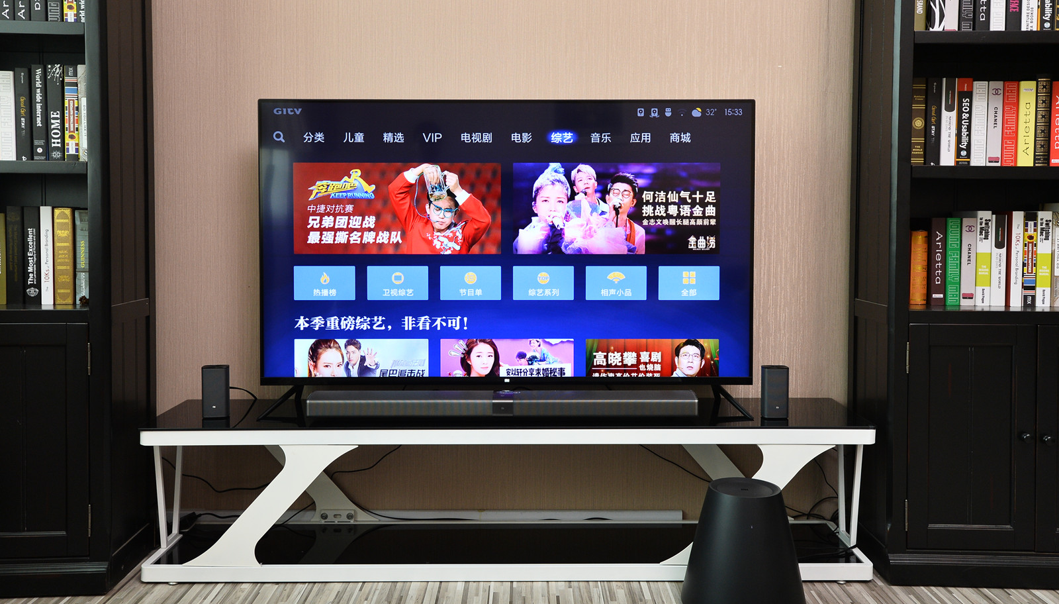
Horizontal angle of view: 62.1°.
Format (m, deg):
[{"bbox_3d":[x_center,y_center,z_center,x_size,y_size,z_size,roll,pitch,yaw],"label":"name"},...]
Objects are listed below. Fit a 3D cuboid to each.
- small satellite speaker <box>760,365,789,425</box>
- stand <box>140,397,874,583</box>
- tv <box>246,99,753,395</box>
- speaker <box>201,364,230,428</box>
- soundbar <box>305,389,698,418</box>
[{"bbox_3d":[0.697,0.262,2.508,0.067,0.147,0.062,0,5,0],"label":"small satellite speaker"},{"bbox_3d":[-0.062,0.543,2.607,2.000,0.433,0.380,0,5,-1],"label":"stand"},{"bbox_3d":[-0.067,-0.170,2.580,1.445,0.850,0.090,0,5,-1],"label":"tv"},{"bbox_3d":[-0.892,0.257,2.511,0.067,0.147,0.062,0,5,-7],"label":"speaker"},{"bbox_3d":[-0.078,0.301,2.562,1.105,0.055,0.130,0,5,-1],"label":"soundbar"}]

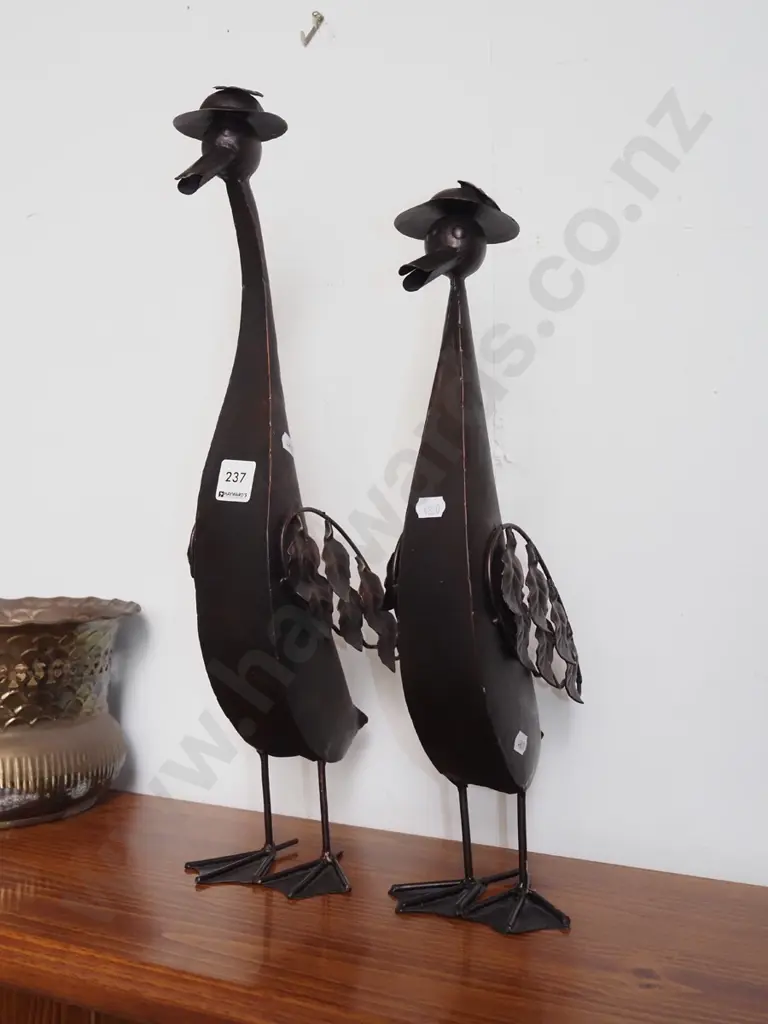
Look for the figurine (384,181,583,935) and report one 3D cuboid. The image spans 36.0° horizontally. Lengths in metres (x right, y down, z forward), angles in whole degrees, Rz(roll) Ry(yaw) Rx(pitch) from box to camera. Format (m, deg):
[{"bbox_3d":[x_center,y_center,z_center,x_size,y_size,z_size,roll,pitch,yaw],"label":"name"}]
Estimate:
[{"bbox_3d":[0.069,0.029,0.943,0.166,0.567,0.225,-1,0,31],"label":"figurine"}]

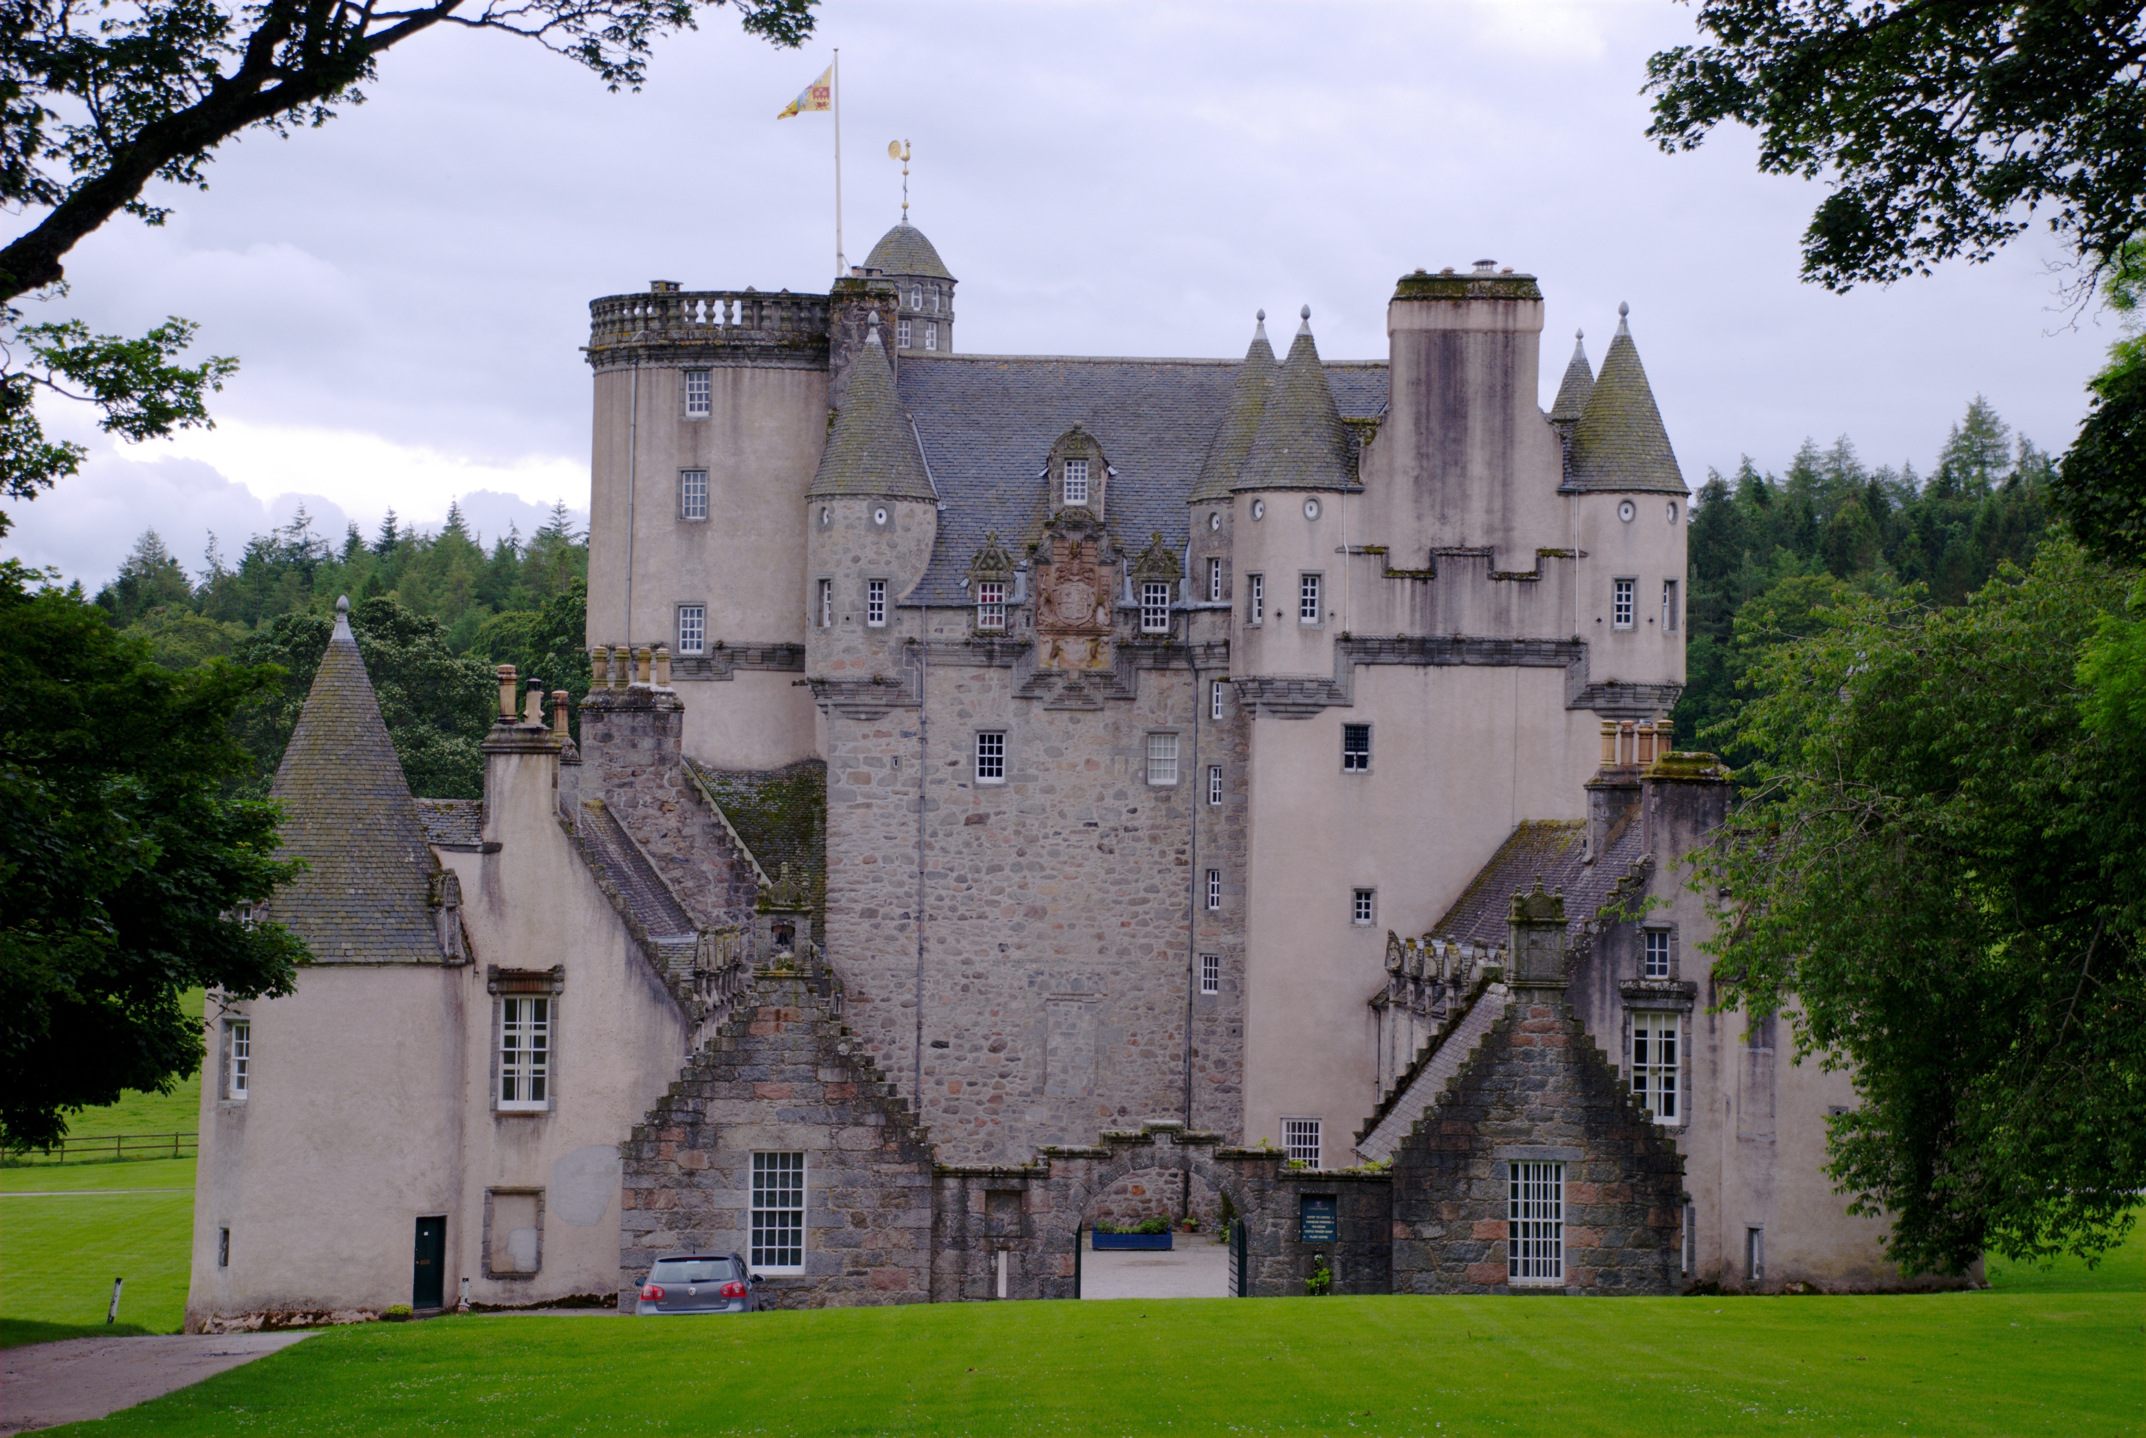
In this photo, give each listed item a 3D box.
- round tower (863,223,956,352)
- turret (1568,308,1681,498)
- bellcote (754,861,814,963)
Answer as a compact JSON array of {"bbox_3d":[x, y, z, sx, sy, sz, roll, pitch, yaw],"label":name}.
[{"bbox_3d":[-4.267,-10.961,133.500,2.650,3.700,2.650,1,-1,0],"label":"round tower"},{"bbox_3d":[10.927,-6.343,103.200,2.600,3.800,2.600,1,-2,-3],"label":"turret"},{"bbox_3d":[-5.457,3.731,98.000,1.140,2.100,0.800,1,-1,-4],"label":"bellcote"}]

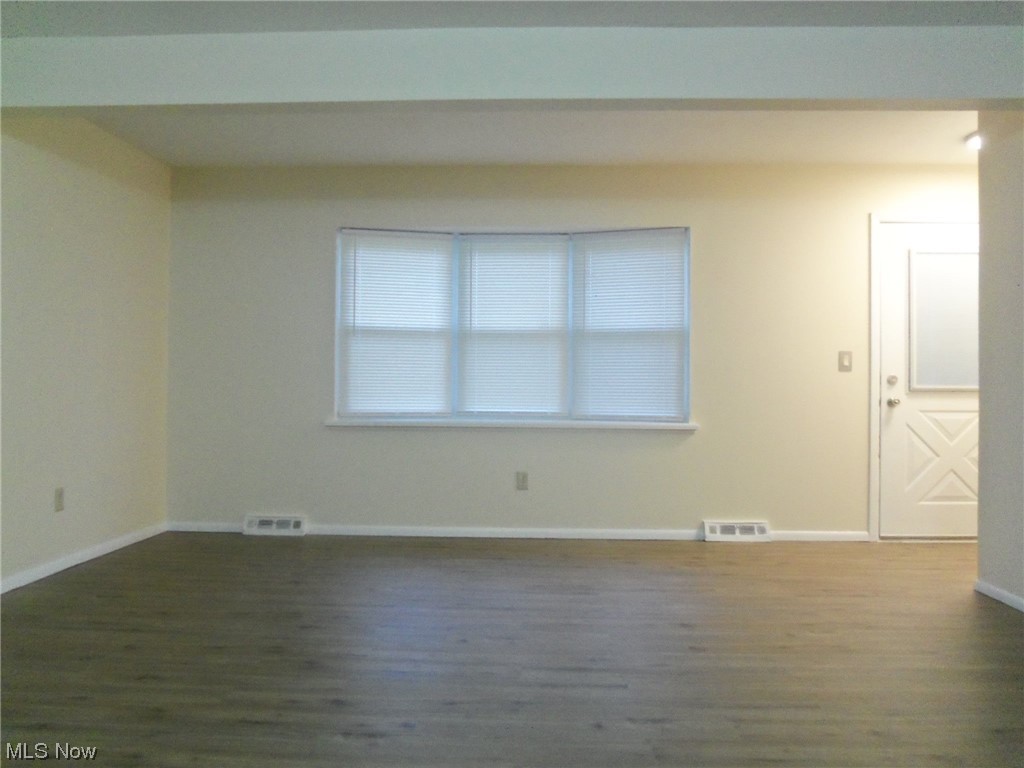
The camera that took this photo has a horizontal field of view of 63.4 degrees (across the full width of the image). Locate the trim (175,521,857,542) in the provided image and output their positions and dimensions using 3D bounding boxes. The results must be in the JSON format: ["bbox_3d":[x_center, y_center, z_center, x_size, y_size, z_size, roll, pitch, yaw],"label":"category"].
[{"bbox_3d":[-0.004,0.963,5.367,4.559,0.064,0.018,0,0,3],"label":"trim"}]

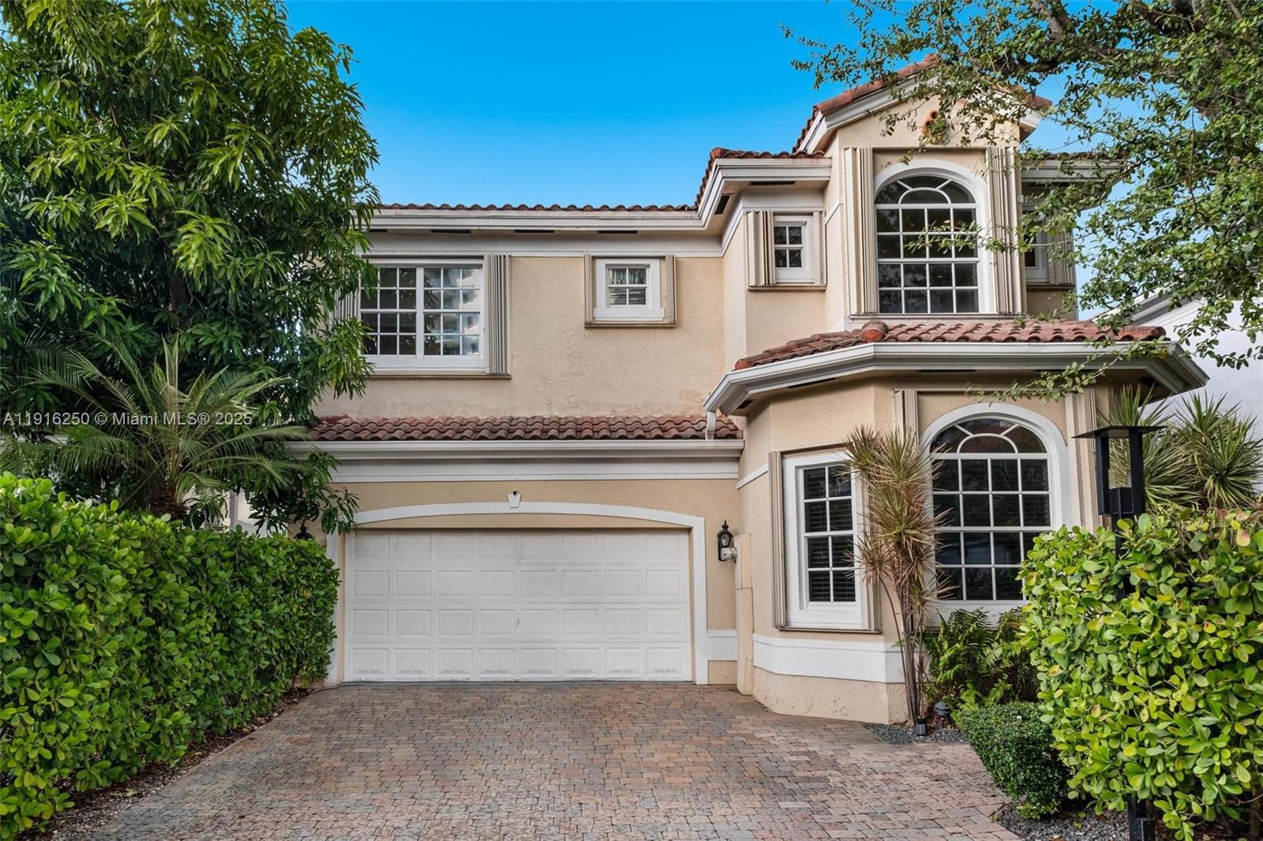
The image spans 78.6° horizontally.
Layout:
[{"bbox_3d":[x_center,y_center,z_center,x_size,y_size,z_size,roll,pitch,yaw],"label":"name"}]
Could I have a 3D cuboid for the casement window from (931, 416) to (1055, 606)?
[{"bbox_3d":[3.763,0.941,8.050,1.220,1.890,0.120,-1,-5,0],"label":"casement window"}]

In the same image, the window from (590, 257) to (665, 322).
[{"bbox_3d":[-0.053,-2.023,11.900,1.140,0.980,0.150,-1,-5,0],"label":"window"}]

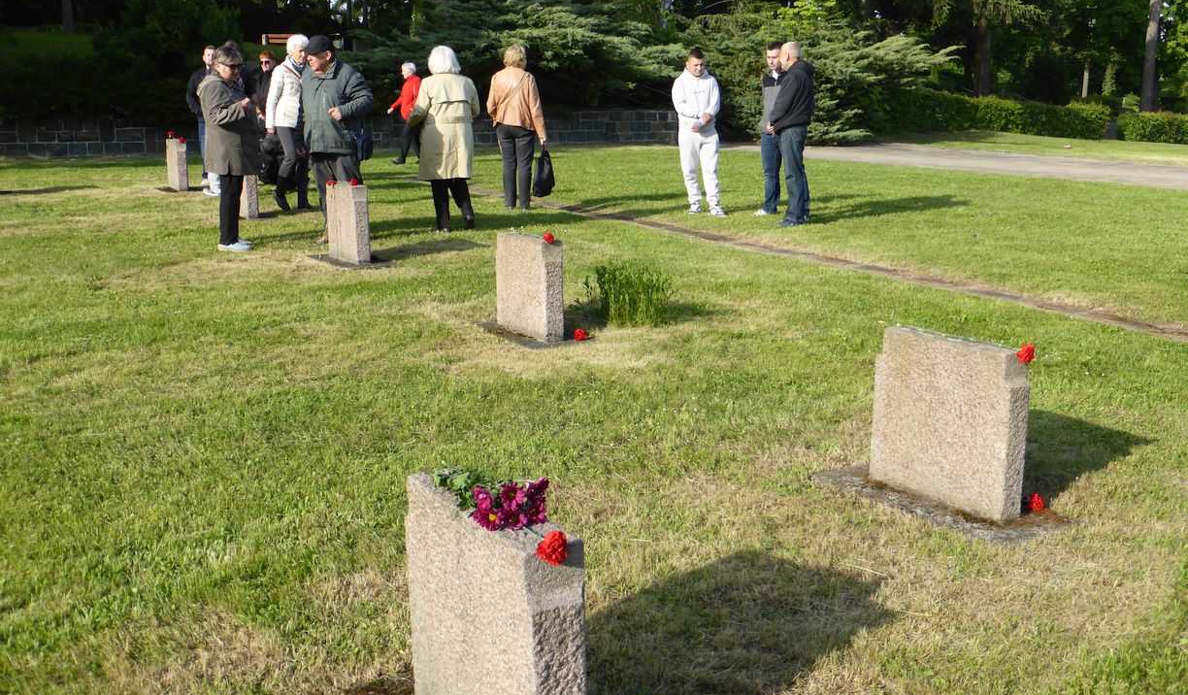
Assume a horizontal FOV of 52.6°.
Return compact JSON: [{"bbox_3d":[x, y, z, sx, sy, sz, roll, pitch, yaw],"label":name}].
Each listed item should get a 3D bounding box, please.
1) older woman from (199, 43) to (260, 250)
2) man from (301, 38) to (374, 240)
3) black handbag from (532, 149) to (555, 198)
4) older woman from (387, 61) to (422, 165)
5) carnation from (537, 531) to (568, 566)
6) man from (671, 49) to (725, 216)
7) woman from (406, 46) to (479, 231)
[{"bbox_3d":[-2.947,-1.634,9.839,0.500,1.650,0.440,4,14,17],"label":"older woman"},{"bbox_3d":[-2.215,-1.801,10.393,0.600,1.740,0.430,10,16,36],"label":"man"},{"bbox_3d":[-0.524,-1.827,12.600,0.150,0.490,0.280,8,15,31],"label":"black handbag"},{"bbox_3d":[-3.002,-3.756,19.207,0.650,1.585,0.500,-3,13,-11],"label":"older woman"},{"bbox_3d":[-0.083,0.398,2.374,0.063,0.063,0.058,-9,28,-33],"label":"carnation"},{"bbox_3d":[1.089,-2.236,12.485,0.540,1.700,0.360,-3,13,-11],"label":"man"},{"bbox_3d":[-1.363,-1.913,11.005,0.640,1.645,0.460,1,13,3],"label":"woman"}]

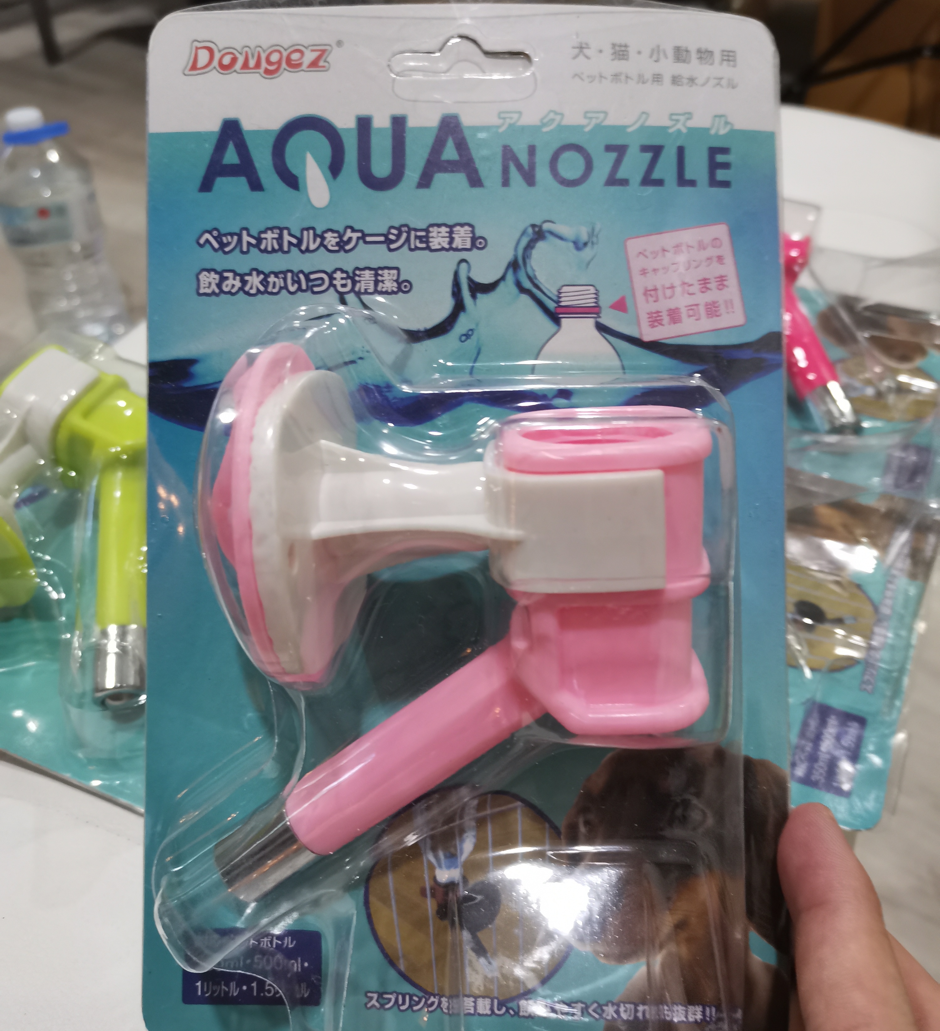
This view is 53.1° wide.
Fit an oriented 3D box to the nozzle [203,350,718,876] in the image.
[{"bbox_3d":[-0.002,0.021,0.175,0.093,0.105,0.061,-1,10,3],"label":"nozzle"}]

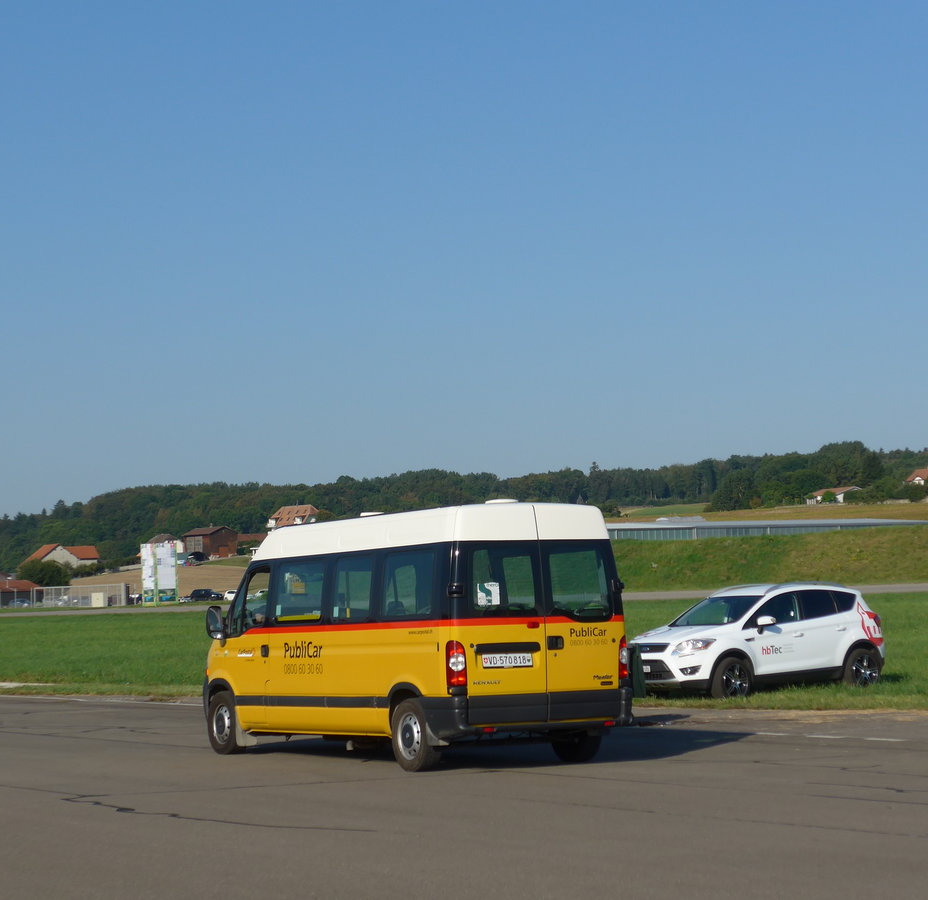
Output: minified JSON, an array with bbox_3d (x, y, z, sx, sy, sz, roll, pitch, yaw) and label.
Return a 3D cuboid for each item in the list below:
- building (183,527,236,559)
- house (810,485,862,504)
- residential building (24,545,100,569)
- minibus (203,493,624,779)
[{"bbox_3d":[-57.112,20.799,576.806,9.000,7.200,8.300,-5,-5,44],"label":"building"},{"bbox_3d":[93.636,11.482,643.118,10.000,4.600,12.000,0,-4,-22],"label":"house"},{"bbox_3d":[-95.554,25.887,612.045,16.500,6.700,12.000,0,-4,-24],"label":"residential building"},{"bbox_3d":[-0.705,1.888,26.166,2.050,2.520,5.858,1,-4,-30],"label":"minibus"}]

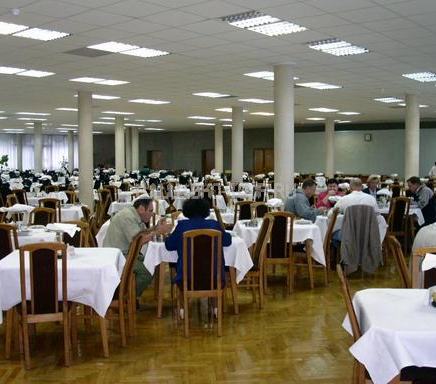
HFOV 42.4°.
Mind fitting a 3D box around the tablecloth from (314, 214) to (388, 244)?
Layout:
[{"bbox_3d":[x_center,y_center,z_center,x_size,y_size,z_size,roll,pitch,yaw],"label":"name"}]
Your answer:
[{"bbox_3d":[1.987,0.574,8.955,1.050,0.500,1.020,0,3,0],"label":"tablecloth"}]

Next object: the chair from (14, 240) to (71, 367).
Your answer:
[{"bbox_3d":[-1.366,0.851,4.489,0.420,0.980,0.500,-1,4,-14],"label":"chair"}]

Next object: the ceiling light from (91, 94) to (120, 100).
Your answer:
[{"bbox_3d":[-3.212,-2.786,16.484,0.660,0.080,0.660,3,4,40],"label":"ceiling light"}]

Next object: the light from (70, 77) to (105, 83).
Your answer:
[{"bbox_3d":[-2.952,-2.566,12.812,0.660,0.080,0.660,3,4,40],"label":"light"}]

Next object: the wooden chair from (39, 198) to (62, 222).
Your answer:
[{"bbox_3d":[-2.771,0.615,9.572,0.420,1.010,0.510,0,3,2],"label":"wooden chair"}]

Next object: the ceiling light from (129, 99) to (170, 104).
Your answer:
[{"bbox_3d":[-1.925,-2.563,15.913,0.580,0.070,1.170,3,5,40],"label":"ceiling light"}]

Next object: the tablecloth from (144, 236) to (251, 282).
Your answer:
[{"bbox_3d":[-0.240,0.744,6.525,1.150,0.420,1.120,-1,3,-9],"label":"tablecloth"}]

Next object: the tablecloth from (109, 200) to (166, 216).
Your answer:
[{"bbox_3d":[-1.630,0.444,11.546,1.170,0.410,1.150,-1,3,-9],"label":"tablecloth"}]

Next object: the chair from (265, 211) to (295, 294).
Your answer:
[{"bbox_3d":[0.770,0.752,7.237,0.420,1.010,0.510,0,3,-3],"label":"chair"}]

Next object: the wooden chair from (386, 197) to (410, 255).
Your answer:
[{"bbox_3d":[2.948,0.550,9.320,0.450,0.990,0.520,0,3,-5],"label":"wooden chair"}]

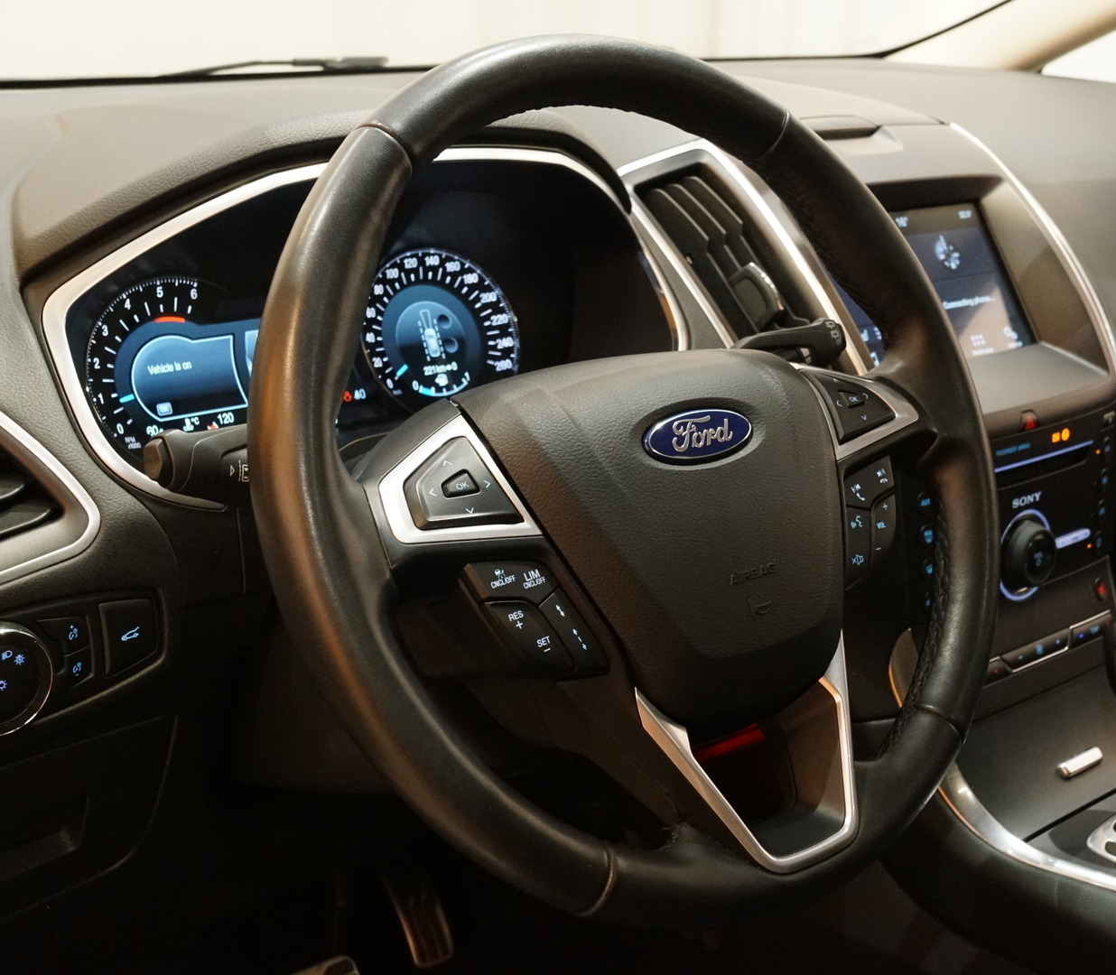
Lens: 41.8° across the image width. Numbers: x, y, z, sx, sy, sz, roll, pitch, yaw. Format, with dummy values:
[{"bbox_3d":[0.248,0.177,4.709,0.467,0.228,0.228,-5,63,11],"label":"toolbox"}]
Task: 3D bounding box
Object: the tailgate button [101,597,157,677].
[{"bbox_3d":[-0.215,0.072,0.725,0.028,0.037,0.010,-15,17,-41],"label":"tailgate button"}]

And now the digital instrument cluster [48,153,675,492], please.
[{"bbox_3d":[-0.072,-0.092,0.766,0.385,0.172,0.060,-12,12,-35],"label":"digital instrument cluster"}]

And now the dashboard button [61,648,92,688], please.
[{"bbox_3d":[-0.235,0.086,0.709,0.017,0.017,0.010,-15,17,-41],"label":"dashboard button"}]

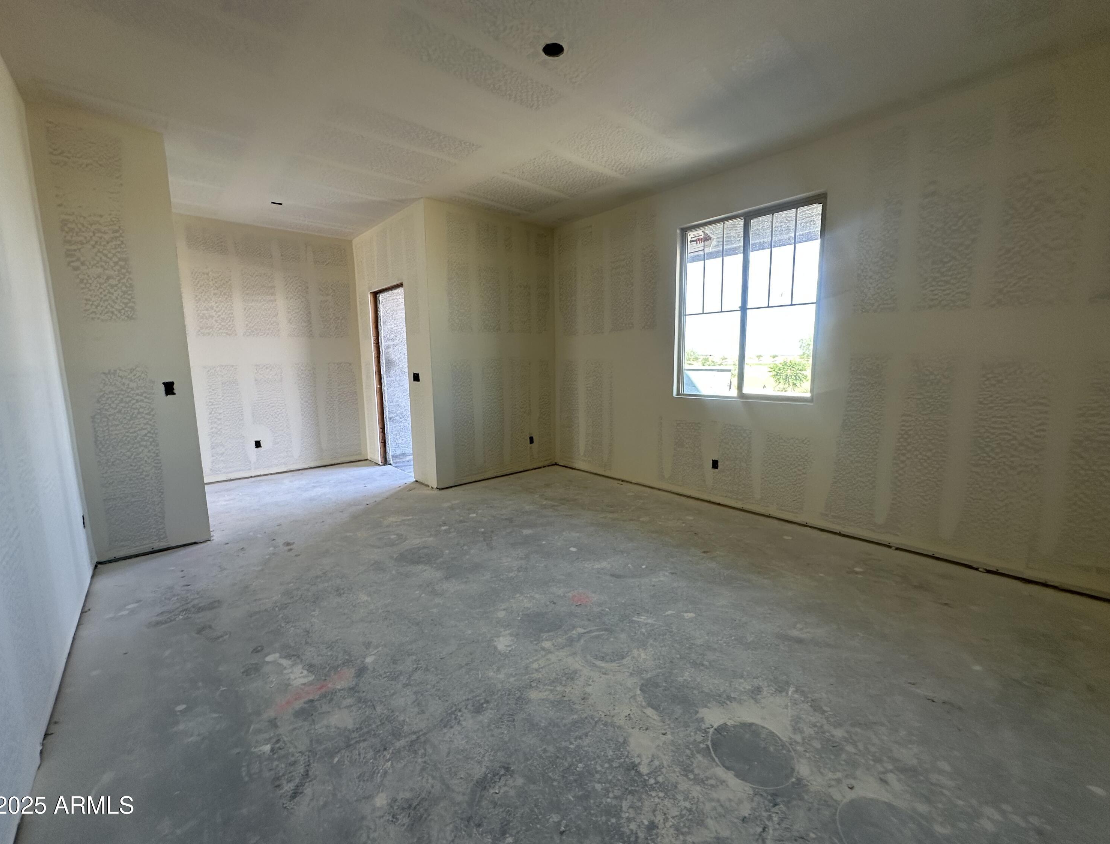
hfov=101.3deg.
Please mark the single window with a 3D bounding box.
[{"bbox_3d":[1.532,-0.913,3.702,0.100,1.455,1.180,-7,10,-41],"label":"single window"}]

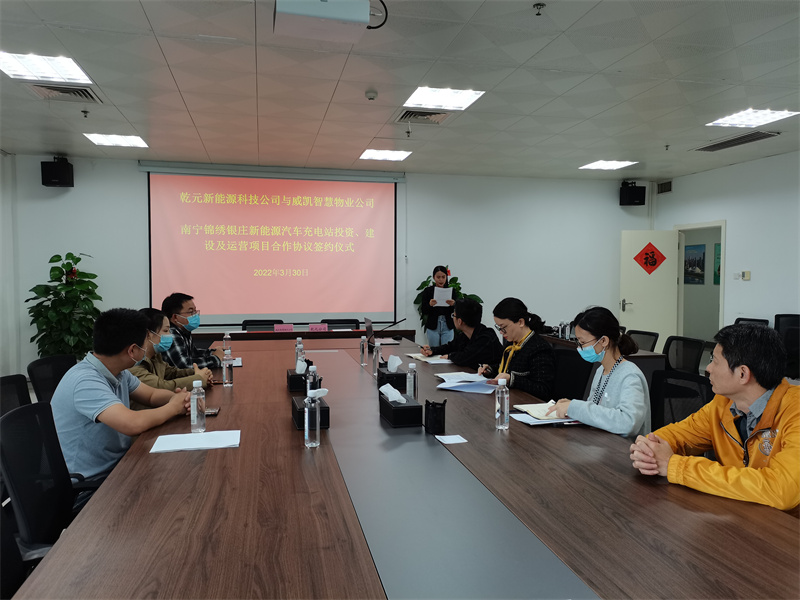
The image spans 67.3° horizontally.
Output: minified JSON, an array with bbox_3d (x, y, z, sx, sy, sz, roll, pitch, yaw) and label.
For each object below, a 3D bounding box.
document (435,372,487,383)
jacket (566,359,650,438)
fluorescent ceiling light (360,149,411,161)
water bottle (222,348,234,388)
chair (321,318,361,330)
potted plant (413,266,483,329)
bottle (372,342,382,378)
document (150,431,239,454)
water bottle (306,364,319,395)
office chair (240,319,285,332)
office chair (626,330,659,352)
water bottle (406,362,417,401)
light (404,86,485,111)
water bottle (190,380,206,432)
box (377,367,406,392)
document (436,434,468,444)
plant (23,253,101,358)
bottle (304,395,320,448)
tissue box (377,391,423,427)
[{"bbox_3d":[0.364,0.468,3.660,0.265,0.020,0.240,0,3,-13],"label":"document"},{"bbox_3d":[0.870,0.516,2.570,0.420,0.540,0.480,0,2,-4],"label":"jacket"},{"bbox_3d":[-0.178,-1.790,7.368,0.580,0.050,0.580,0,3,-13],"label":"fluorescent ceiling light"},{"bbox_3d":[-1.003,0.396,3.507,0.058,0.213,0.058,0,3,-13],"label":"water bottle"},{"bbox_3d":[-0.664,0.695,7.014,0.580,0.900,0.600,0,3,-13],"label":"chair"},{"bbox_3d":[0.675,0.284,8.202,0.950,1.500,0.880,0,2,-13],"label":"potted plant"},{"bbox_3d":[-0.141,0.370,3.767,0.055,0.207,0.055,0,3,-13],"label":"bottle"},{"bbox_3d":[-0.763,0.531,2.274,0.303,0.008,0.225,0,3,-13],"label":"document"},{"bbox_3d":[-0.392,0.397,2.693,0.053,0.198,0.053,0,2,-13],"label":"water bottle"},{"bbox_3d":[-1.485,0.662,6.546,0.580,0.870,0.580,0,2,-13],"label":"office chair"},{"bbox_3d":[1.983,0.724,5.367,0.580,0.880,0.580,0,2,-13],"label":"office chair"},{"bbox_3d":[0.064,0.422,3.030,0.058,0.213,0.058,0,3,-13],"label":"water bottle"},{"bbox_3d":[0.355,-1.667,4.941,0.580,0.070,0.580,0,3,-13],"label":"light"},{"bbox_3d":[-0.843,0.440,2.514,0.058,0.213,0.058,0,3,-13],"label":"water bottle"},{"bbox_3d":[-0.048,0.429,3.332,0.118,0.084,0.240,0,2,-13],"label":"box"},{"bbox_3d":[0.202,0.535,2.312,0.094,0.004,0.107,0,3,-13],"label":"document"},{"bbox_3d":[-3.956,0.246,7.167,0.850,1.620,0.820,0,2,-13],"label":"plant"},{"bbox_3d":[-0.334,0.452,2.300,0.058,0.213,0.058,0,3,-13],"label":"bottle"},{"bbox_3d":[-0.001,0.475,2.612,0.123,0.094,0.245,0,3,-13],"label":"tissue box"}]

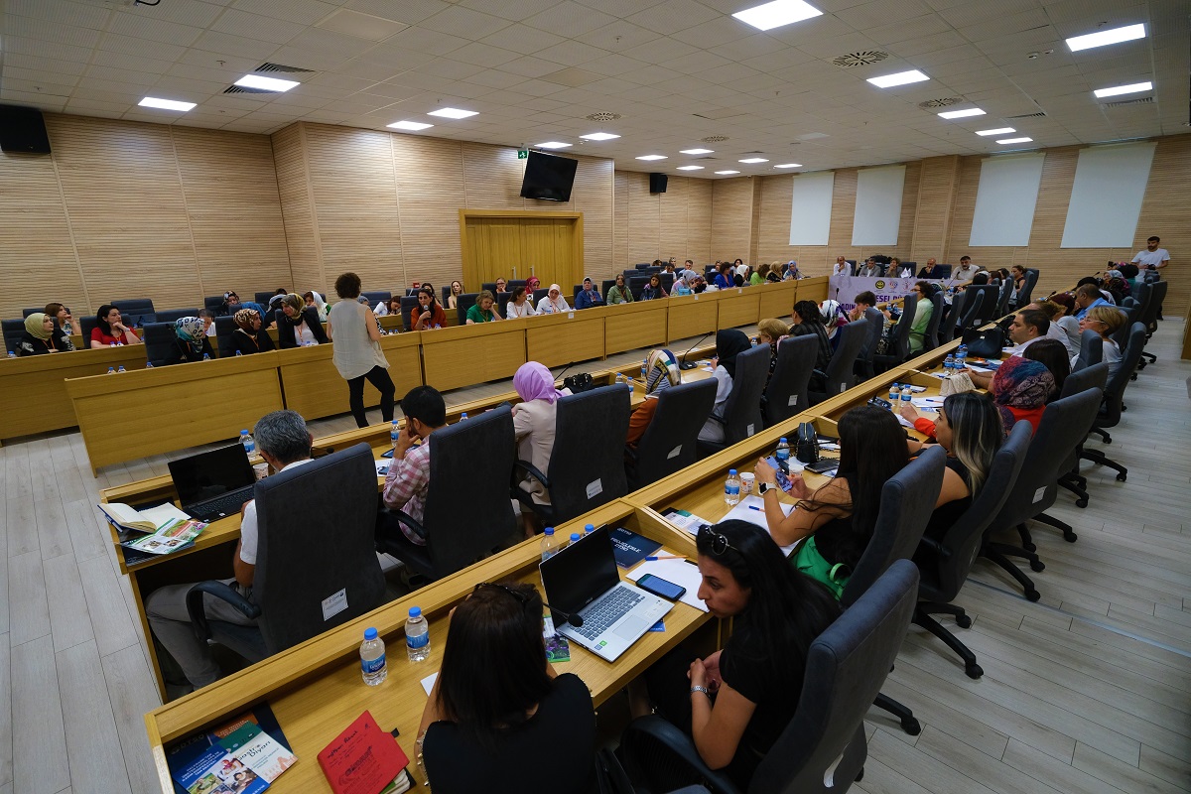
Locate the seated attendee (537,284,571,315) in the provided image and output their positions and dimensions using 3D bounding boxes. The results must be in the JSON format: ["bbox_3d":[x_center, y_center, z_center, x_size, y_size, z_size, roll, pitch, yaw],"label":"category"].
[{"bbox_3d":[-0.641,-1.219,9.233,0.530,1.230,0.760,-9,17,-26],"label":"seated attendee"}]

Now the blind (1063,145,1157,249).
[{"bbox_3d":[10.892,-4.236,11.992,1.208,2.044,0.070,14,21,43],"label":"blind"}]

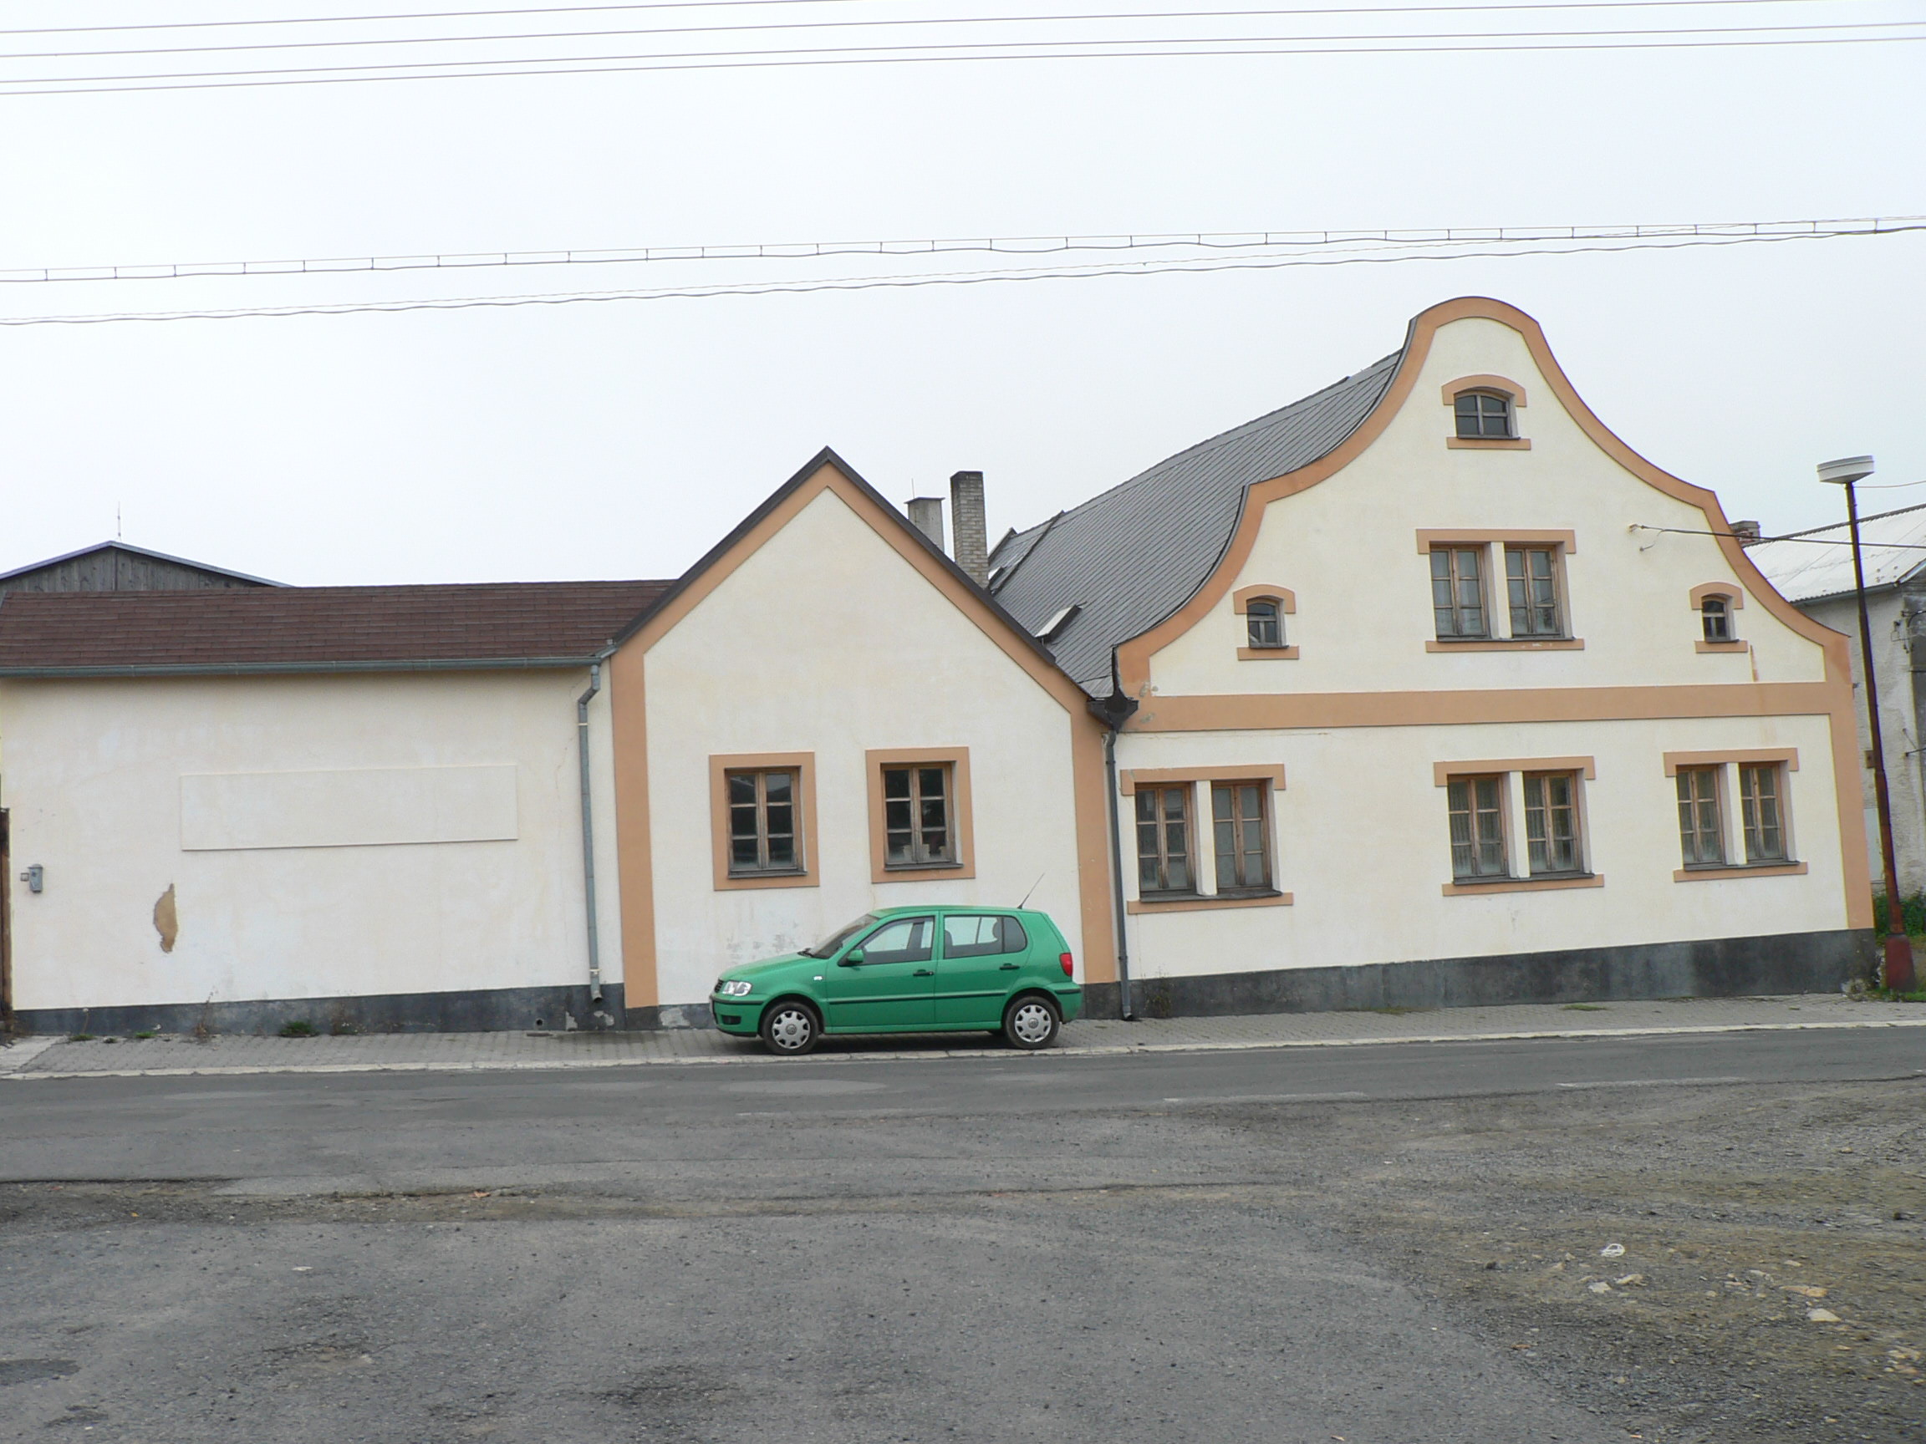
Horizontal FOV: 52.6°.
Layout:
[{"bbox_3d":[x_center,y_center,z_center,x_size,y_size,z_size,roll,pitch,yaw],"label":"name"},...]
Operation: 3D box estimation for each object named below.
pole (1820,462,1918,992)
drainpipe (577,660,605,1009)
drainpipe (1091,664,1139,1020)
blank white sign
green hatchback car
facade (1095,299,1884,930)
[{"bbox_3d":[13.183,-0.019,28.235,0.780,7.814,0.760,-1,-6,-15],"label":"pole"},{"bbox_3d":[-4.321,1.298,22.835,0.284,4.026,0.200,-1,-6,-15],"label":"drainpipe"},{"bbox_3d":[1.968,1.485,24.476,0.500,4.465,0.280,-1,-6,-15],"label":"drainpipe"},{"bbox_3d":[-6.967,0.985,22.262,3.670,0.868,0.050,-1,-6,-15],"label":"blank white sign"},{"bbox_3d":[-0.704,2.609,19.887,3.743,1.418,1.650,1,-6,-12],"label":"green hatchback car"},{"bbox_3d":[7.219,-1.207,26.501,11.073,9.314,0.400,-1,-6,-15],"label":"facade"}]

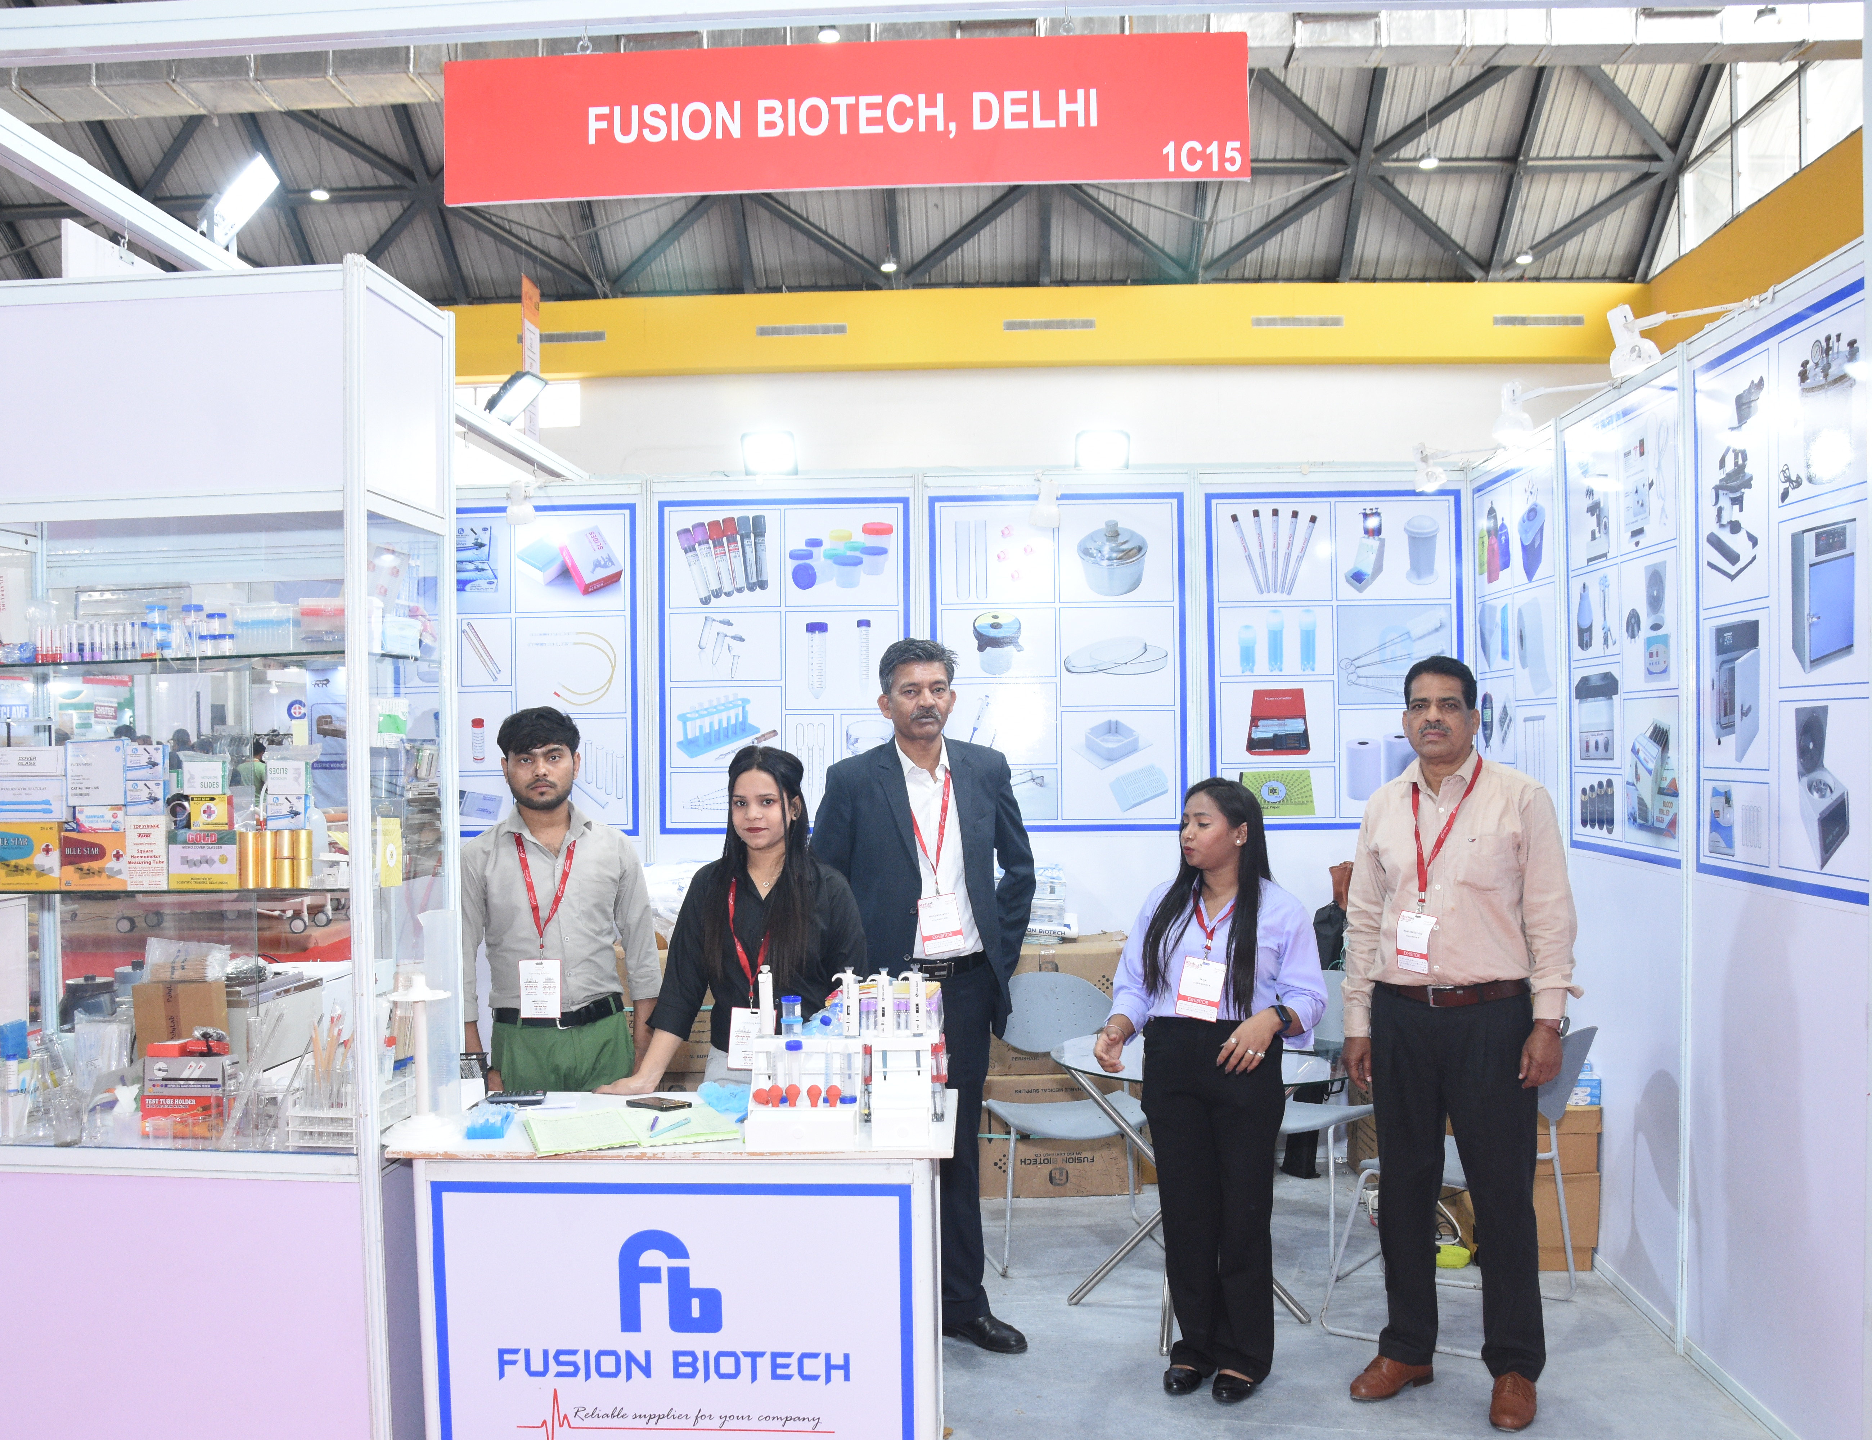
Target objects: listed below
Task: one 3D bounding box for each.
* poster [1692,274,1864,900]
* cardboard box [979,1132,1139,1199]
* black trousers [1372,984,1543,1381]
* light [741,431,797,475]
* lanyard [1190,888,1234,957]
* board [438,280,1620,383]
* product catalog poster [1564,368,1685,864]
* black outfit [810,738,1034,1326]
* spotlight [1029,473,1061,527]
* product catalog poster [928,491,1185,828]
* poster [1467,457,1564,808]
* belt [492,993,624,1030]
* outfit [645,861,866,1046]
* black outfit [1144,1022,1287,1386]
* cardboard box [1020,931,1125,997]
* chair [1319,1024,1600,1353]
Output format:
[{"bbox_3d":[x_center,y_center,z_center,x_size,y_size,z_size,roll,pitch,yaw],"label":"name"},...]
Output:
[{"bbox_3d":[1.855,-0.250,3.500,0.020,1.240,0.930,-1,0,3],"label":"poster"},{"bbox_3d":[0.420,1.390,5.580,0.550,0.400,0.420,-1,0,3],"label":"cardboard box"},{"bbox_3d":[1.189,1.058,3.700,0.390,0.900,0.270,0,0,22],"label":"black trousers"},{"bbox_3d":[-0.795,-1.264,7.750,0.280,0.230,0.070,0,23,0],"label":"light"},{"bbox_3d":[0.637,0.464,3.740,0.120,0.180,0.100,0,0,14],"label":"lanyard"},{"bbox_3d":[1.520,-5.270,22.000,16.400,1.100,0.400,-1,0,3],"label":"board"},{"bbox_3d":[1.900,-0.230,4.420,0.020,1.240,0.930,-1,0,3],"label":"product catalog poster"},{"bbox_3d":[-0.036,0.787,4.080,0.550,1.470,0.310,0,0,-12],"label":"black outfit"},{"bbox_3d":[0.380,-0.755,5.570,0.110,0.180,0.120,0,30,0],"label":"spotlight"},{"bbox_3d":[0.436,-0.211,5.860,0.920,1.220,0.012,0,0,0],"label":"product catalog poster"},{"bbox_3d":[1.904,-0.212,5.365,0.012,1.220,0.920,0,0,3],"label":"poster"},{"bbox_3d":[-0.896,0.682,3.850,0.310,0.060,0.220,0,0,-7],"label":"belt"},{"bbox_3d":[-0.410,0.550,3.730,0.500,0.470,0.320,-1,0,6],"label":"outfit"},{"bbox_3d":[0.640,1.100,3.740,0.340,0.860,0.270,-1,0,11],"label":"black outfit"},{"bbox_3d":[0.372,0.965,5.570,0.555,0.390,0.460,0,0,0],"label":"cardboard box"},{"bbox_3d":[1.390,1.180,4.290,0.610,0.770,0.490,0,0,27],"label":"chair"}]

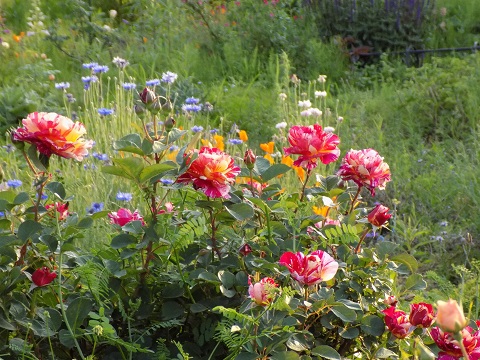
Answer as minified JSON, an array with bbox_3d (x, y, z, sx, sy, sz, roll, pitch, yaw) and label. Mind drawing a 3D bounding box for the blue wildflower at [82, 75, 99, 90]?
[{"bbox_3d":[-0.351,-0.229,4.300,0.036,0.032,0.034,0,12,0],"label":"blue wildflower"}]

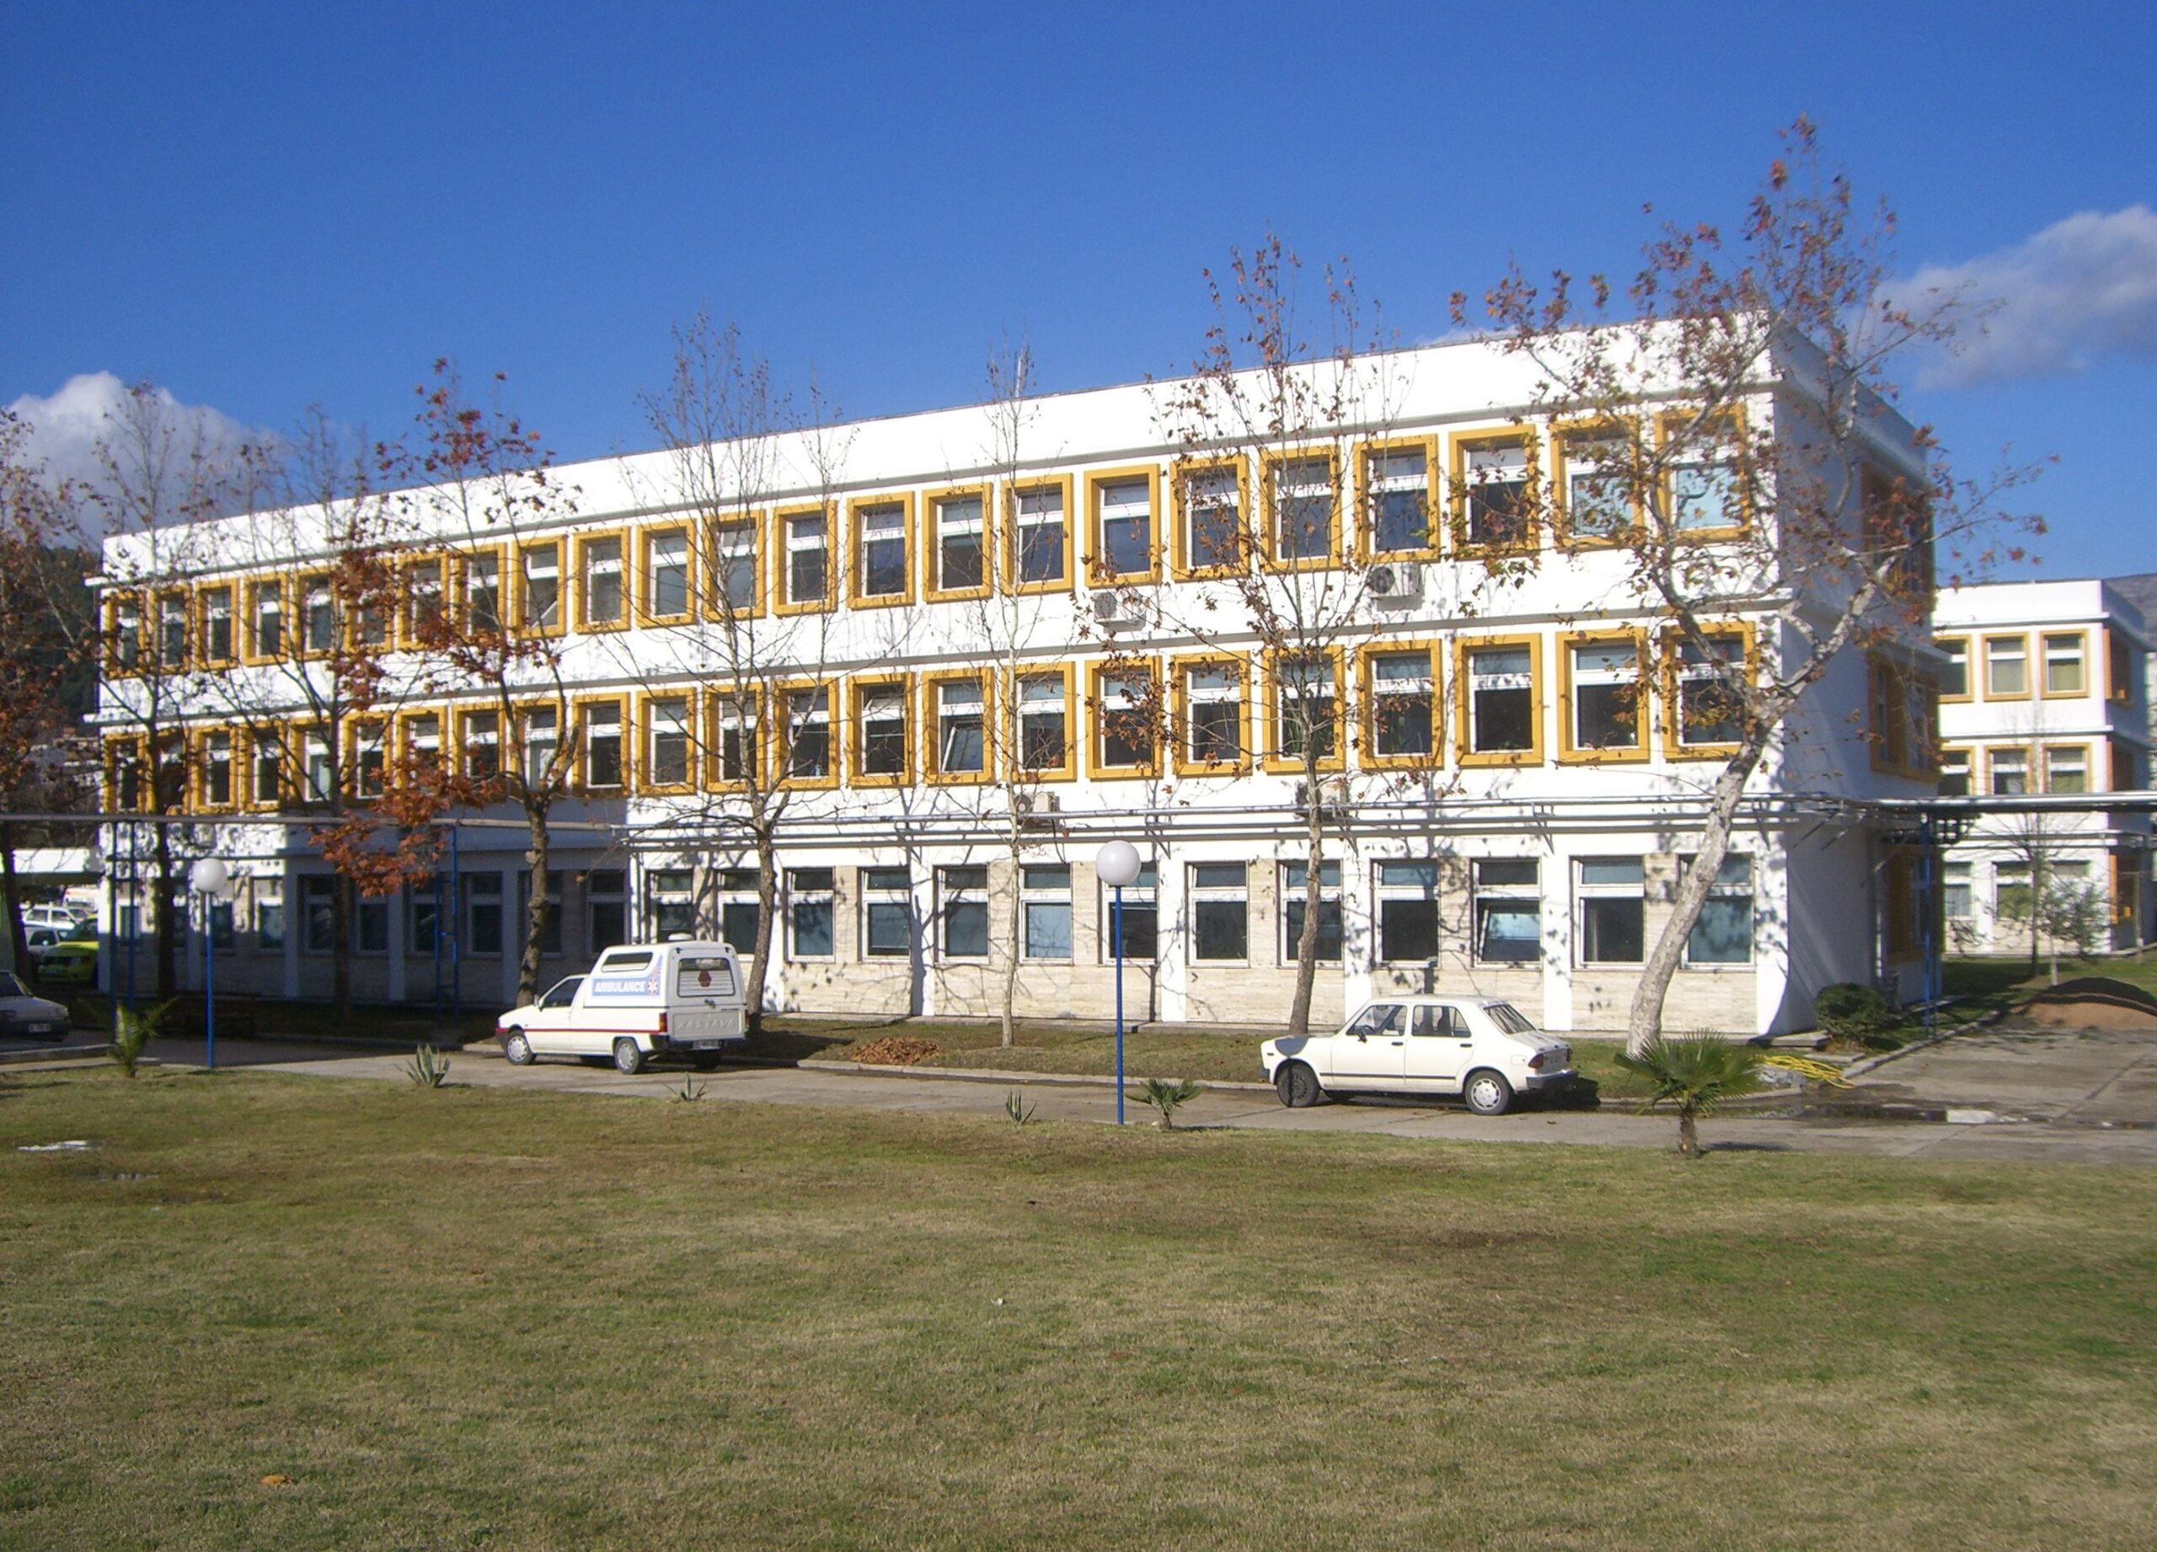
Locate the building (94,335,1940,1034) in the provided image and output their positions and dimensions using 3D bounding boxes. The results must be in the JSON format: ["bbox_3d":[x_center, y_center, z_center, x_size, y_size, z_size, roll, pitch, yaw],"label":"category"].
[{"bbox_3d":[-3.608,-0.924,55.566,43.800,12.050,13.300,-2,-3,31],"label":"building"}]

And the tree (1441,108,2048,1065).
[{"bbox_3d":[10.117,-2.896,35.674,8.510,13.950,7.300,-2,-3,31],"label":"tree"}]

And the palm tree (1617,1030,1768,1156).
[{"bbox_3d":[6.108,3.178,23.794,1.480,1.250,1.450,-2,-3,31],"label":"palm tree"}]

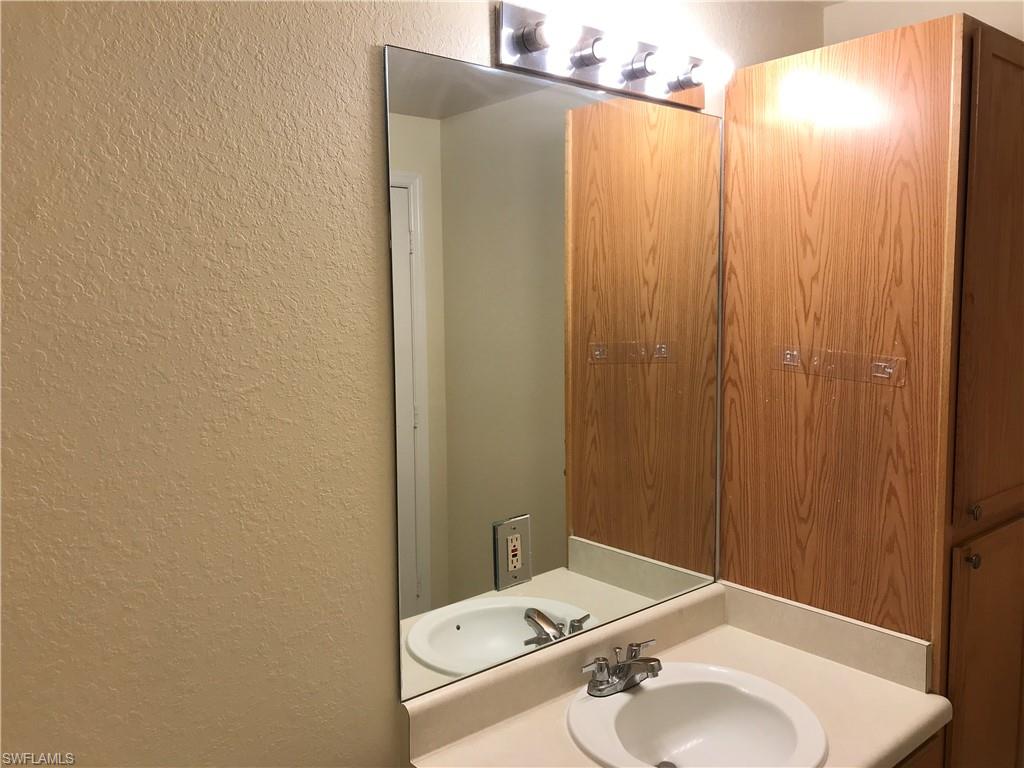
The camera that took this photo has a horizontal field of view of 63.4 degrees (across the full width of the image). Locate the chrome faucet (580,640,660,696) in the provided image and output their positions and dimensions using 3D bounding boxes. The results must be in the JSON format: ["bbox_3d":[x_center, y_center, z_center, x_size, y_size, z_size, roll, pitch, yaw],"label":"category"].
[{"bbox_3d":[0.247,0.581,1.677,0.206,0.072,0.133,-6,7,-40],"label":"chrome faucet"}]

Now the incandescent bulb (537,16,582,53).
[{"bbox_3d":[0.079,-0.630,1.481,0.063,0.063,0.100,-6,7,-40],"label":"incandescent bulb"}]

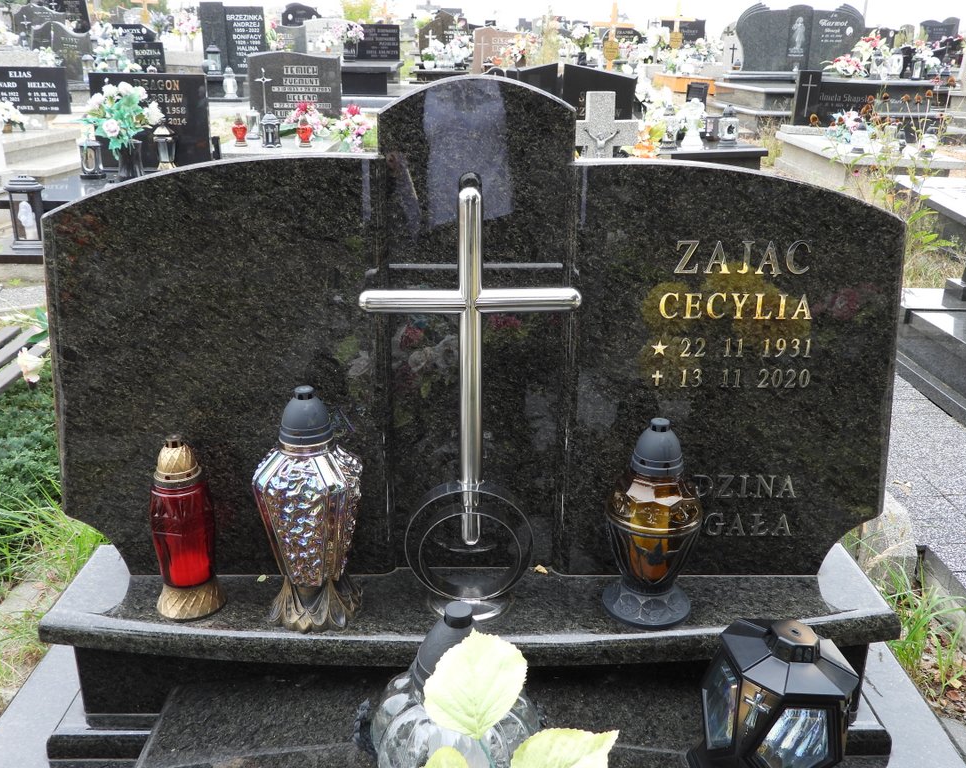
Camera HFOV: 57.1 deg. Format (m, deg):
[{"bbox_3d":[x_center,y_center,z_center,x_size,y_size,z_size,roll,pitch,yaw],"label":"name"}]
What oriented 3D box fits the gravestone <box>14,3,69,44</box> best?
[{"bbox_3d":[-5.628,-4.533,11.300,0.660,0.610,0.100,0,20,-1],"label":"gravestone"}]

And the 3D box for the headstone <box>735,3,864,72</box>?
[{"bbox_3d":[3.459,-3.782,9.700,1.320,0.710,0.110,2,19,5],"label":"headstone"}]

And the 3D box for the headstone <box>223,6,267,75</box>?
[{"bbox_3d":[-2.473,-3.599,9.300,0.450,0.680,0.100,0,20,-1],"label":"headstone"}]

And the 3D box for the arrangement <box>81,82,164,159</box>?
[{"bbox_3d":[-2.193,-1.603,5.400,0.430,0.430,0.360,0,20,-1],"label":"arrangement"}]

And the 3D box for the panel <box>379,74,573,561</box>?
[{"bbox_3d":[-0.014,-0.090,1.609,0.335,0.880,0.090,0,15,0],"label":"panel"}]

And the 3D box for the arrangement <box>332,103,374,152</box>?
[{"bbox_3d":[-1.025,-2.023,7.000,0.320,0.370,0.300,0,19,0],"label":"arrangement"}]

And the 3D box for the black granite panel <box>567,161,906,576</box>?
[{"bbox_3d":[0.422,-0.020,1.554,0.556,0.715,0.085,0,10,-1],"label":"black granite panel"}]

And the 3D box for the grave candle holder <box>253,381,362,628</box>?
[{"bbox_3d":[-0.286,0.199,1.478,0.160,0.410,0.160,5,20,14],"label":"grave candle holder"}]

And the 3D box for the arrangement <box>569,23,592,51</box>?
[{"bbox_3d":[1.413,-5.090,13.000,0.350,0.380,0.330,0,19,0],"label":"arrangement"}]

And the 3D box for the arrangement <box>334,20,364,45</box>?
[{"bbox_3d":[-1.474,-3.870,9.800,0.340,0.280,0.290,0,20,-1],"label":"arrangement"}]

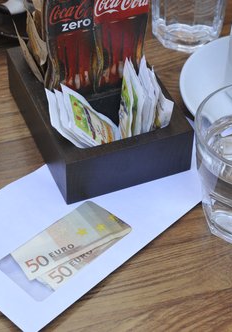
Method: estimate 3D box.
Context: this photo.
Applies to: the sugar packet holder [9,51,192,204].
[{"bbox_3d":[-0.015,-0.044,0.641,0.098,0.042,0.137,-16,47,-16],"label":"sugar packet holder"}]

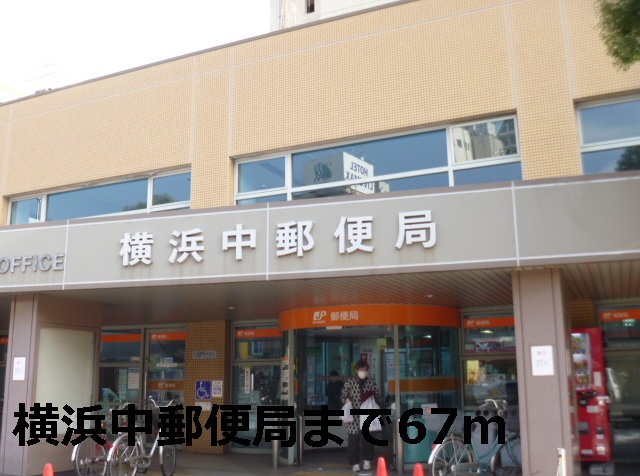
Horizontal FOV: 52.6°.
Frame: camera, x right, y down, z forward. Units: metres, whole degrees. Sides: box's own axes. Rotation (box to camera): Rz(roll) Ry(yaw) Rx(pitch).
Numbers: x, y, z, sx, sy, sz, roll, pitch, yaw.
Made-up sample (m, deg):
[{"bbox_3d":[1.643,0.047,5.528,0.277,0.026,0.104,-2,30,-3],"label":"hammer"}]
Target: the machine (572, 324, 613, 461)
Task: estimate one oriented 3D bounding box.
[{"bbox_3d":[3.600,2.250,9.377,0.980,1.810,0.680,-6,-13,24],"label":"machine"}]

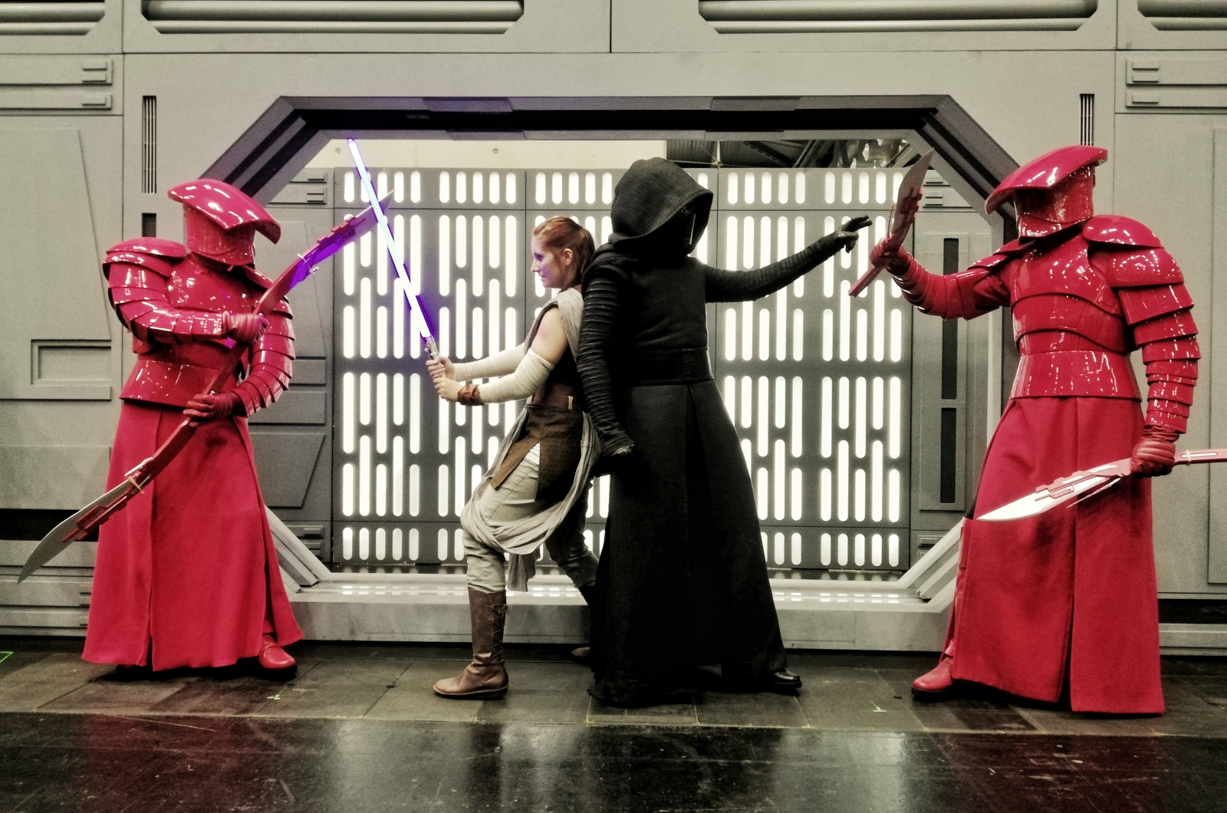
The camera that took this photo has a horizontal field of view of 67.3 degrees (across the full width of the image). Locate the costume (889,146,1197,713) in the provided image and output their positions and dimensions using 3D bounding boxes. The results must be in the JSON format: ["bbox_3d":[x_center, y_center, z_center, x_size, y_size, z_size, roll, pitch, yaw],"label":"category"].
[{"bbox_3d":[1.440,0.056,3.130,0.920,1.900,0.720,1,1,40],"label":"costume"}]

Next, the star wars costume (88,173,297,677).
[{"bbox_3d":[-1.590,0.052,3.470,0.760,1.850,0.650,0,1,-38],"label":"star wars costume"}]

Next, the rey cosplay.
[{"bbox_3d":[-0.330,0.144,3.340,0.680,1.690,0.550,1,0,2],"label":"rey cosplay"}]

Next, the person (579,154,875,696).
[{"bbox_3d":[0.360,0.060,3.270,0.800,1.870,0.830,1,1,42],"label":"person"}]

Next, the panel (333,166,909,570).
[{"bbox_3d":[0.030,-0.253,5.630,3.480,2.410,0.120,1,0,1],"label":"panel"}]

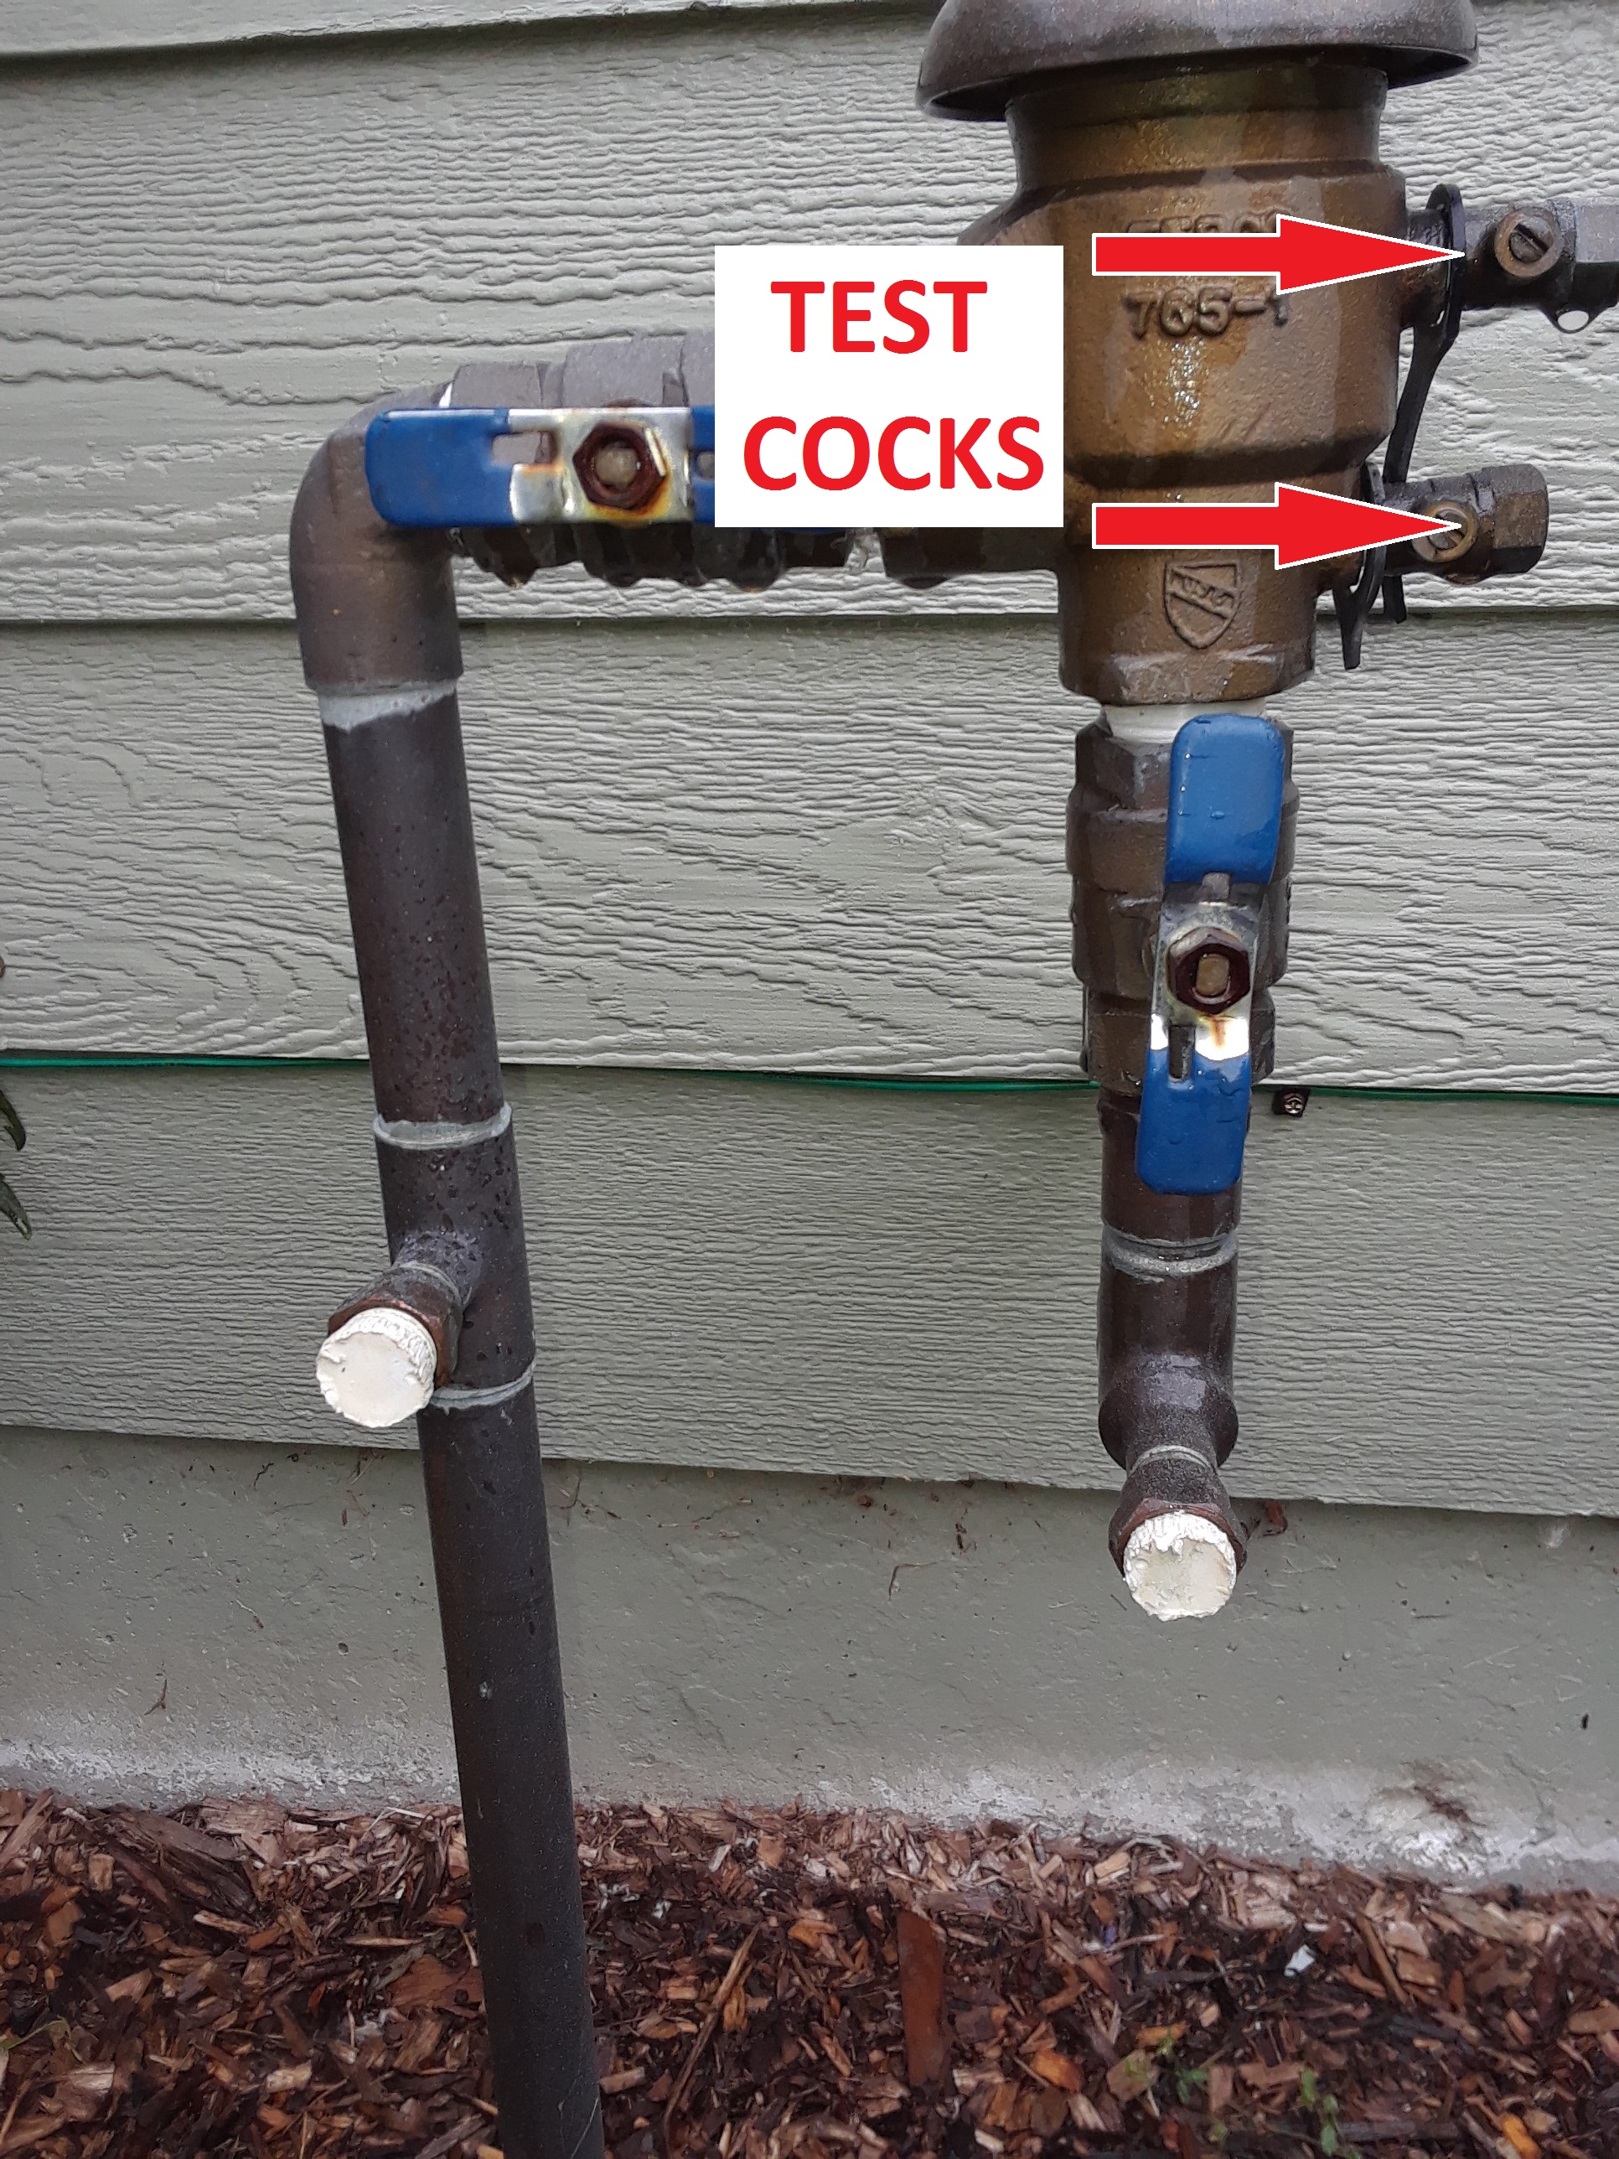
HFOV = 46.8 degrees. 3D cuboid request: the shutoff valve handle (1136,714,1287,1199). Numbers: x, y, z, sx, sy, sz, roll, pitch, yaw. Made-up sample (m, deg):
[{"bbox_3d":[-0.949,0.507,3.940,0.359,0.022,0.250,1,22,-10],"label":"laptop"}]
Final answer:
[{"bbox_3d":[0.079,-0.022,0.368,0.022,0.097,0.014,2,20,1],"label":"shutoff valve handle"}]

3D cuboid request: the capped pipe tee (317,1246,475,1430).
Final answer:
[{"bbox_3d":[-0.087,0.051,0.409,0.029,0.029,0.049,0,20,6],"label":"capped pipe tee"}]

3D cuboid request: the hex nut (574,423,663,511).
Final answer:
[{"bbox_3d":[-0.034,-0.110,0.336,0.016,0.015,0.008,-1,20,4],"label":"hex nut"}]

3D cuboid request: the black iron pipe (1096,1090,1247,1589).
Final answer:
[{"bbox_3d":[0.081,0.052,0.418,0.033,0.097,0.064,0,20,7],"label":"black iron pipe"}]

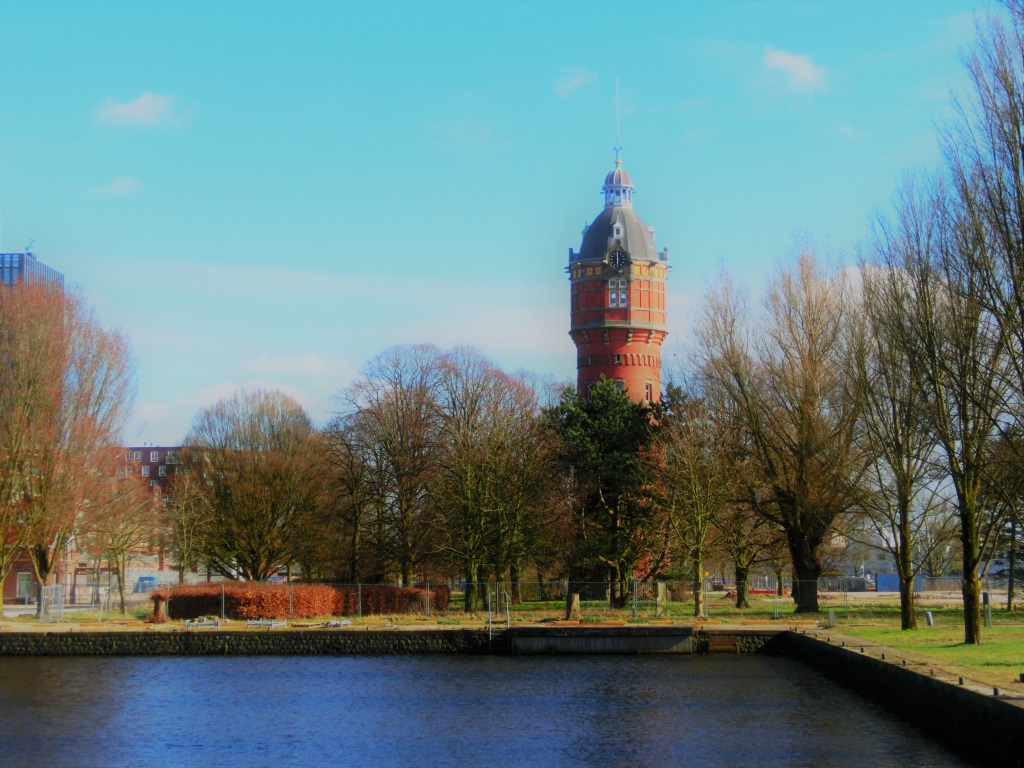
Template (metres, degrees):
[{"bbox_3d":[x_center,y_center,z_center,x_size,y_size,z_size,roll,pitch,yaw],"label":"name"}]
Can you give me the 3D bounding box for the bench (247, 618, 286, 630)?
[{"bbox_3d":[-10.430,10.126,85.433,1.600,0.500,0.550,0,-5,0],"label":"bench"}]

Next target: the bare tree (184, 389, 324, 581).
[{"bbox_3d":[-15.344,6.866,119.872,8.343,13.249,8.343,0,-5,0],"label":"bare tree"}]

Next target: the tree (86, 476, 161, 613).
[{"bbox_3d":[-21.428,8.820,110.656,4.181,7.683,4.181,0,-5,0],"label":"tree"}]

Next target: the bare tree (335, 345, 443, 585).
[{"bbox_3d":[-7.796,5.795,126.999,7.200,16.677,7.200,0,-5,0],"label":"bare tree"}]

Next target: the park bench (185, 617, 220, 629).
[{"bbox_3d":[-13.150,10.126,85.433,1.450,0.500,0.550,0,-5,0],"label":"park bench"}]

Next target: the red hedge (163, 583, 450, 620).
[{"bbox_3d":[-10.770,11.295,105.410,15.094,1.800,3.500,1,-5,-6],"label":"red hedge"}]

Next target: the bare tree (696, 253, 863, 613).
[{"bbox_3d":[15.456,2.720,116.234,9.592,20.846,9.592,0,-5,0],"label":"bare tree"}]

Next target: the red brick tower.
[{"bbox_3d":[9.251,-0.976,174.811,8.687,38.850,8.687,0,-5,0],"label":"red brick tower"}]

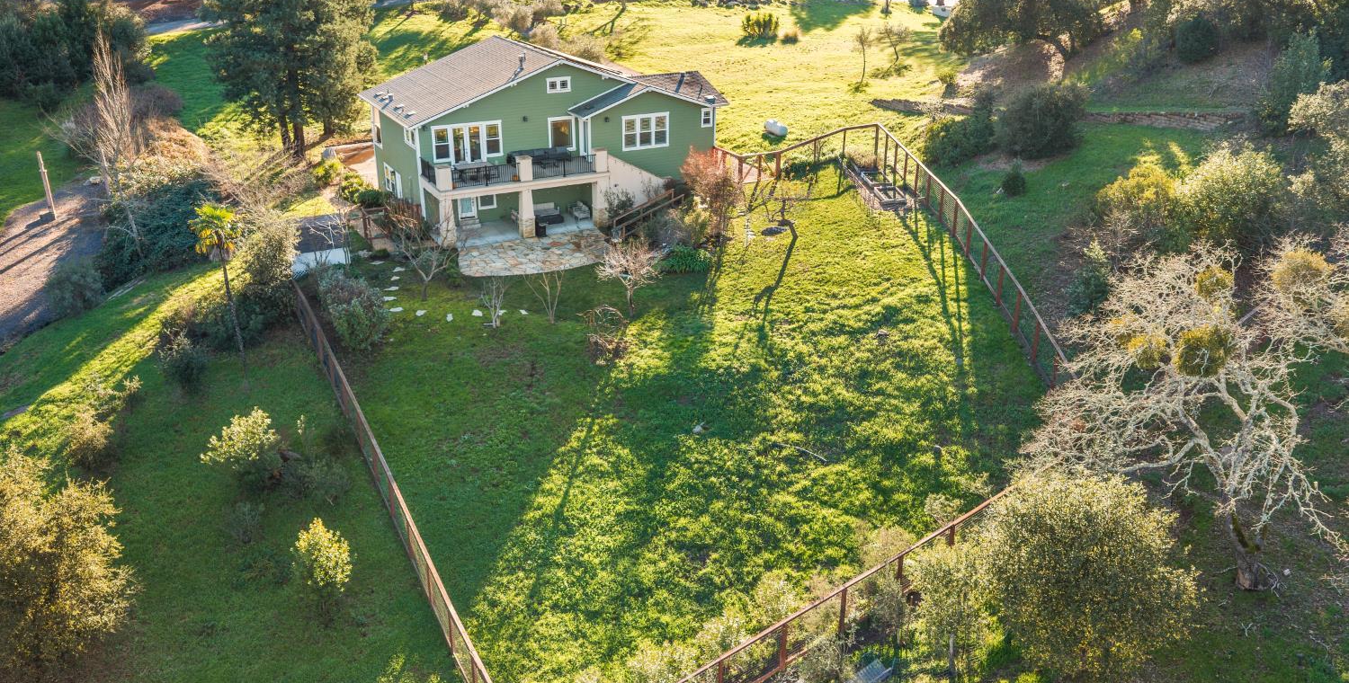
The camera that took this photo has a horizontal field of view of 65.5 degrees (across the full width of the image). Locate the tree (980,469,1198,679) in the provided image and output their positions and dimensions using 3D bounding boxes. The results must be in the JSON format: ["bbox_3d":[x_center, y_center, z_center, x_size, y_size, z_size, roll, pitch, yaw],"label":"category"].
[{"bbox_3d":[12.978,7.395,33.000,6.400,6.700,6.200,1,23,0],"label":"tree"}]

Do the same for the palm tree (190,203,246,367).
[{"bbox_3d":[-19.080,-2.181,45.225,2.300,7.630,2.300,-10,26,-23],"label":"palm tree"}]

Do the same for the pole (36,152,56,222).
[{"bbox_3d":[-42.112,-10.326,70.294,0.400,4.730,0.400,-13,27,-29],"label":"pole"}]

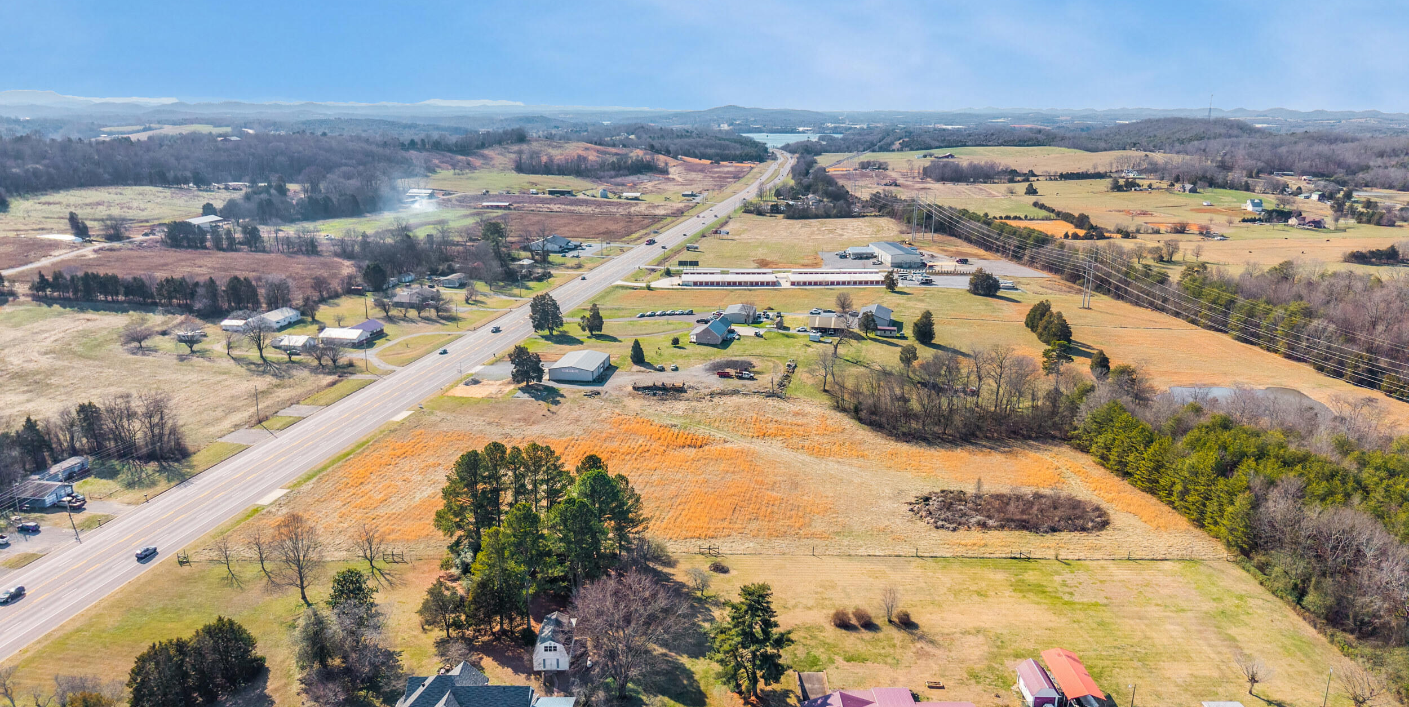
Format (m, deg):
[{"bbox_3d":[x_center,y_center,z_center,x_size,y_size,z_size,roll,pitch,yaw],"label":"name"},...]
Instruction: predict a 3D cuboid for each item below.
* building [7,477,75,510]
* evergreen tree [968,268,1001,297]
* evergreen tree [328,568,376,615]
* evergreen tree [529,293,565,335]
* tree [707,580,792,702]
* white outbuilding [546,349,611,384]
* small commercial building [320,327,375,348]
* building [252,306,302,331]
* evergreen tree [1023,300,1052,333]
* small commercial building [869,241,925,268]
[{"bbox_3d":[-151.900,31.478,223.772,9.200,4.100,8.300,2,14,8],"label":"building"},{"bbox_3d":[137.460,-35.410,479.360,15.660,13.560,14.880,0,14,0],"label":"evergreen tree"},{"bbox_3d":[-64.010,43.177,176.083,8.400,9.600,8.400,0,14,0],"label":"evergreen tree"},{"bbox_3d":[-62.621,-15.990,390.699,13.500,17.000,13.500,0,14,0],"label":"evergreen tree"},{"bbox_3d":[7.330,44.196,150.633,12.300,20.000,12.300,0,14,0],"label":"tree"},{"bbox_3d":[-41.900,3.976,331.828,14.600,4.900,22.500,2,14,8],"label":"white outbuilding"},{"bbox_3d":[-138.000,-6.992,375.780,15.700,4.800,11.200,2,14,10],"label":"small commercial building"},{"bbox_3d":[-178.800,-14.919,406.577,12.000,5.200,18.500,2,14,7],"label":"building"},{"bbox_3d":[136.421,-15.265,396.034,11.500,13.000,11.500,0,14,0],"label":"evergreen tree"},{"bbox_3d":[112.857,-58.245,577.956,17.500,7.900,45.000,-1,14,-6],"label":"small commercial building"}]

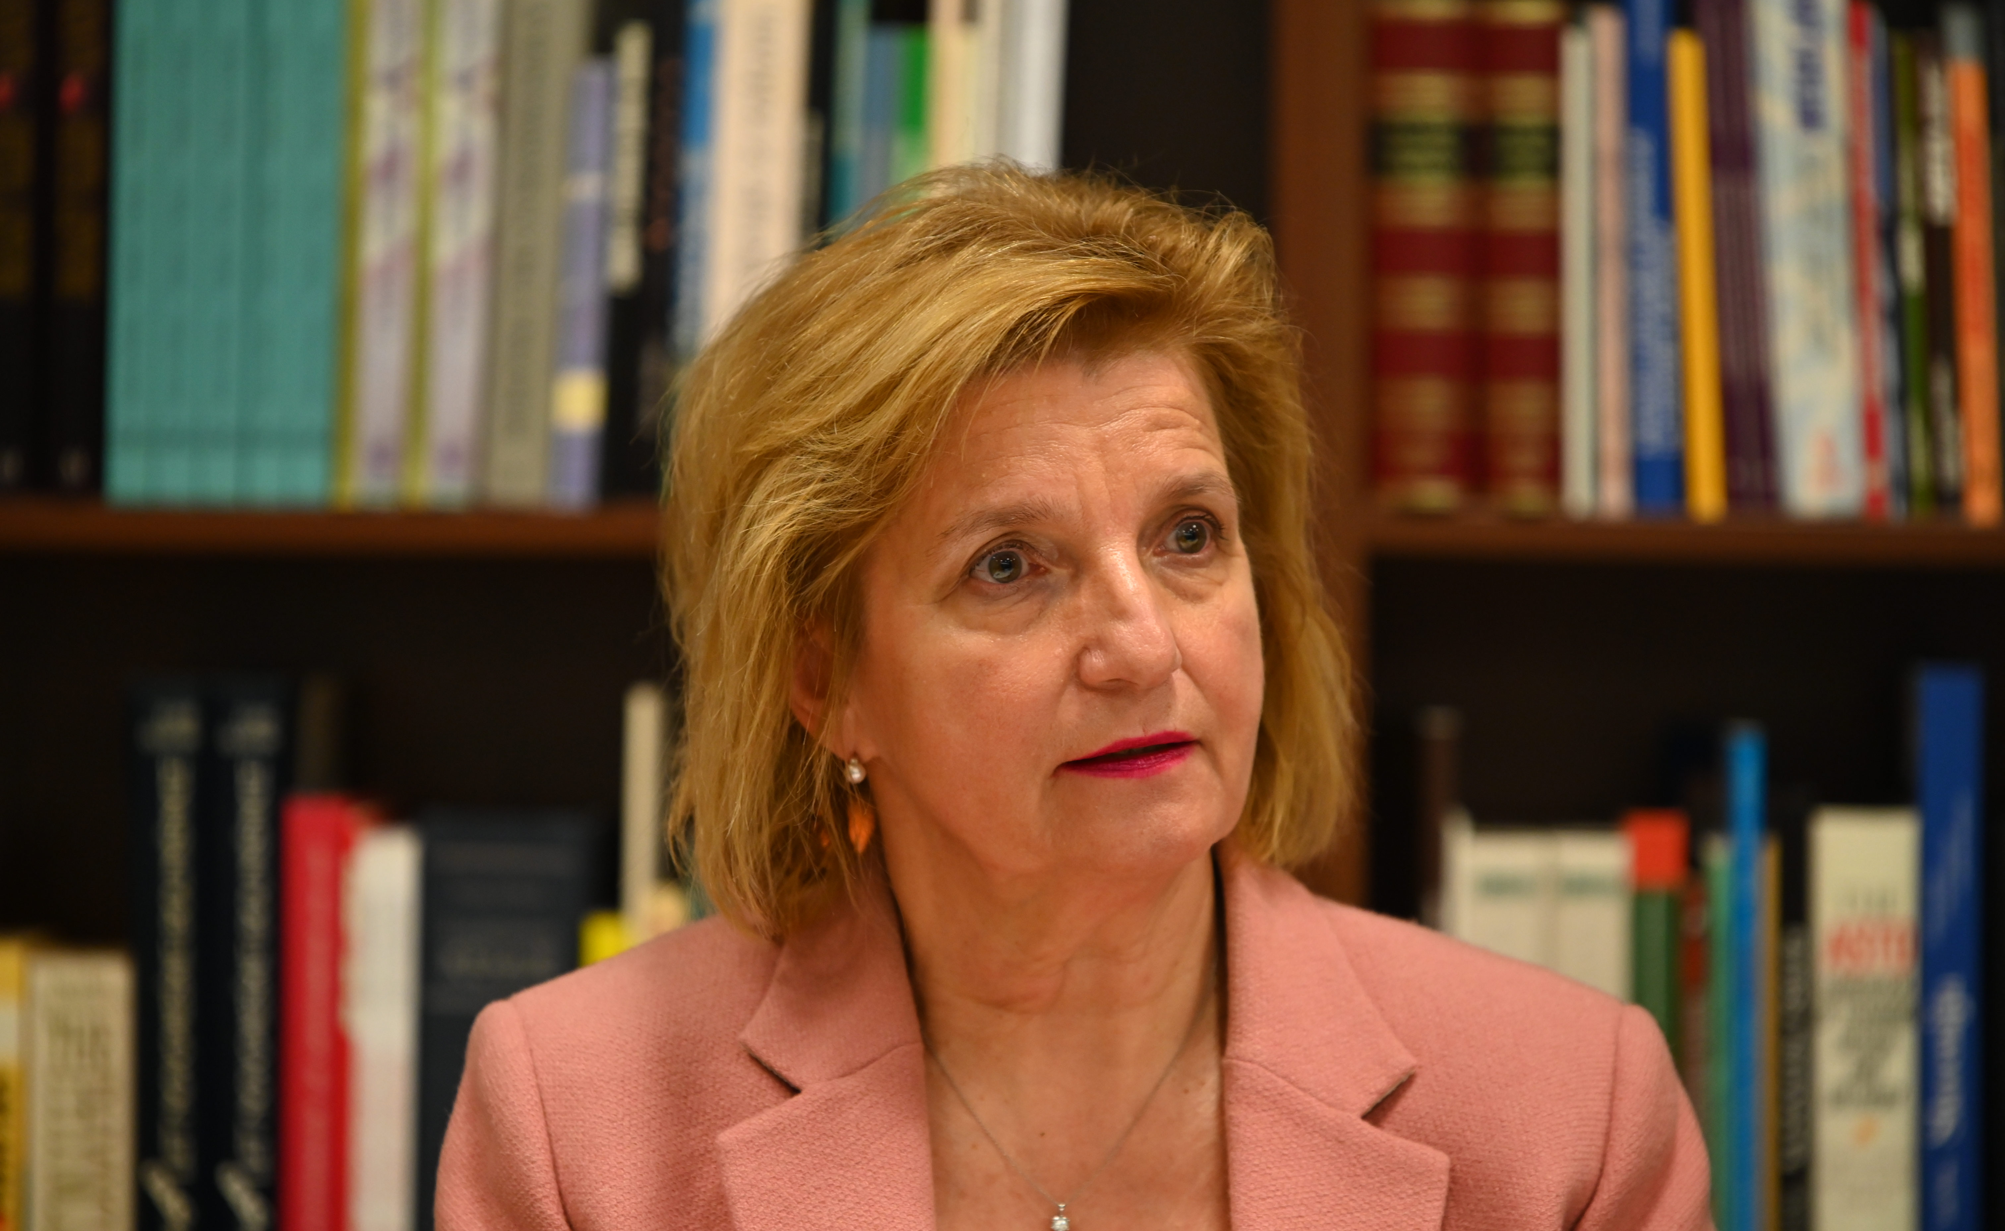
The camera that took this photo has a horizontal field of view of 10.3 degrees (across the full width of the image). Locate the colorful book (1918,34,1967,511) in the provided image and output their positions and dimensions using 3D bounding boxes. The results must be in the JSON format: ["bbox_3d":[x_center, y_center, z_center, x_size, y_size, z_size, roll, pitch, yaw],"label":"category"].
[{"bbox_3d":[0.424,-0.157,5.088,0.013,0.215,0.150,-2,2,0],"label":"colorful book"}]

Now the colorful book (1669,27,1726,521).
[{"bbox_3d":[0.319,-0.156,5.175,0.015,0.218,0.150,-2,0,0],"label":"colorful book"}]

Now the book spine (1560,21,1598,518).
[{"bbox_3d":[0.260,-0.159,5.088,0.014,0.223,0.150,0,2,0],"label":"book spine"}]

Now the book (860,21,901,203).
[{"bbox_3d":[-0.056,-0.160,5.088,0.013,0.217,0.150,2,2,0],"label":"book"}]

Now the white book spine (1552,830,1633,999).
[{"bbox_3d":[0.267,0.208,5.109,0.035,0.231,0.160,0,2,0],"label":"white book spine"}]

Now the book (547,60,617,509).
[{"bbox_3d":[-0.192,-0.152,5.170,0.020,0.201,0.140,3,0,0],"label":"book"}]

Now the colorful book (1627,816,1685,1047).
[{"bbox_3d":[0.295,0.205,5.109,0.026,0.239,0.160,0,2,0],"label":"colorful book"}]

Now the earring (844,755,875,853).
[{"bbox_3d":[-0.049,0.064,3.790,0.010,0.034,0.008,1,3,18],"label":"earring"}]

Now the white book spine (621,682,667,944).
[{"bbox_3d":[-0.165,0.173,5.128,0.016,0.295,0.200,1,2,0],"label":"white book spine"}]

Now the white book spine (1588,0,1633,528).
[{"bbox_3d":[0.279,-0.162,5.178,0.014,0.228,0.155,-1,0,0],"label":"white book spine"}]

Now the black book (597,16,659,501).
[{"bbox_3d":[-0.169,-0.163,5.088,0.019,0.218,0.150,2,2,0],"label":"black book"}]

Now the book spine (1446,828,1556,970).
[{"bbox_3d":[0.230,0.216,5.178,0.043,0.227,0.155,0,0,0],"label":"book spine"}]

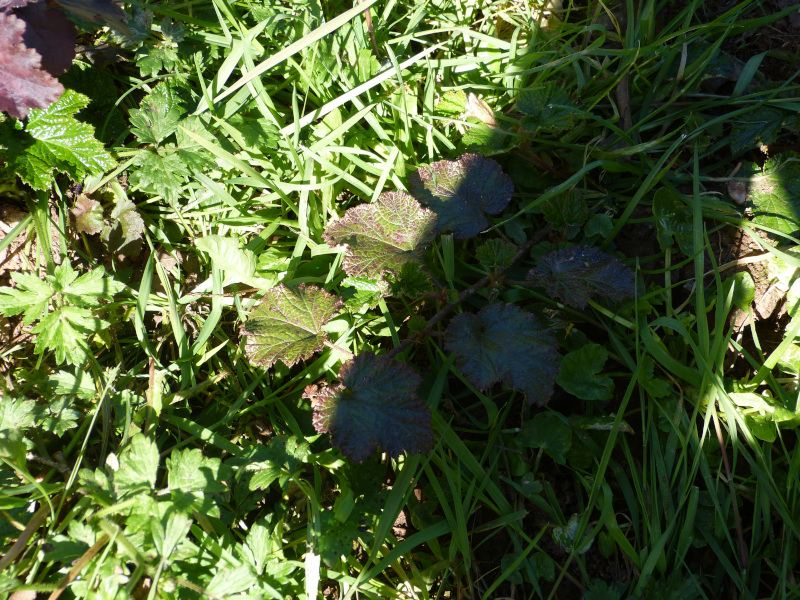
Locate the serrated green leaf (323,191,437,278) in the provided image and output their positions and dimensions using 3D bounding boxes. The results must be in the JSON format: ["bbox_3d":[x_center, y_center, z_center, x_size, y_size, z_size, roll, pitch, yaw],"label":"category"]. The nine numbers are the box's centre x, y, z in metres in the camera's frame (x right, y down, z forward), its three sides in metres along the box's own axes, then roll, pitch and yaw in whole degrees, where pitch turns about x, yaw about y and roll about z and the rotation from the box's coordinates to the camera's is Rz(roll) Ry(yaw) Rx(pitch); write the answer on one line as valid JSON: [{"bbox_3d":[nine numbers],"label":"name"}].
[{"bbox_3d":[-0.014,-0.045,0.991,0.080,0.016,0.075,29,69,12],"label":"serrated green leaf"}]

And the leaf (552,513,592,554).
[{"bbox_3d":[0.097,0.131,0.816,0.021,0.005,0.021,-26,69,-11],"label":"leaf"}]

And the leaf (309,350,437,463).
[{"bbox_3d":[-0.014,0.060,0.810,0.063,0.011,0.060,30,75,9],"label":"leaf"}]

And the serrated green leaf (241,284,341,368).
[{"bbox_3d":[-0.071,0.017,0.940,0.062,0.014,0.061,5,65,2],"label":"serrated green leaf"}]

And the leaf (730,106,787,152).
[{"bbox_3d":[0.232,-0.111,0.944,0.034,0.007,0.030,-20,65,-10],"label":"leaf"}]

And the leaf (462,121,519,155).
[{"bbox_3d":[0.067,-0.119,1.069,0.043,0.010,0.029,3,67,2],"label":"leaf"}]

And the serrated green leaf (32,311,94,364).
[{"bbox_3d":[-0.224,0.025,0.963,0.041,0.009,0.040,-9,66,-7],"label":"serrated green leaf"}]

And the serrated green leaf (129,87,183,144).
[{"bbox_3d":[-0.176,-0.132,1.047,0.036,0.010,0.048,-8,65,-4],"label":"serrated green leaf"}]

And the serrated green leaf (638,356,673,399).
[{"bbox_3d":[0.170,0.051,0.970,0.028,0.013,0.029,-32,68,-12],"label":"serrated green leaf"}]

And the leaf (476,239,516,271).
[{"bbox_3d":[0.058,-0.028,0.878,0.024,0.006,0.021,1,70,0],"label":"leaf"}]

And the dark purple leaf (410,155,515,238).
[{"bbox_3d":[0.040,-0.074,0.994,0.068,0.014,0.065,38,70,16],"label":"dark purple leaf"}]

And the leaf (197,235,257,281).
[{"bbox_3d":[-0.119,-0.029,1.006,0.042,0.012,0.042,-40,73,-17],"label":"leaf"}]

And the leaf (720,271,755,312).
[{"bbox_3d":[0.232,-0.004,1.000,0.027,0.007,0.029,-24,67,-11],"label":"leaf"}]

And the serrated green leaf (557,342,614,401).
[{"bbox_3d":[0.124,0.048,0.972,0.040,0.010,0.041,-8,65,-2],"label":"serrated green leaf"}]

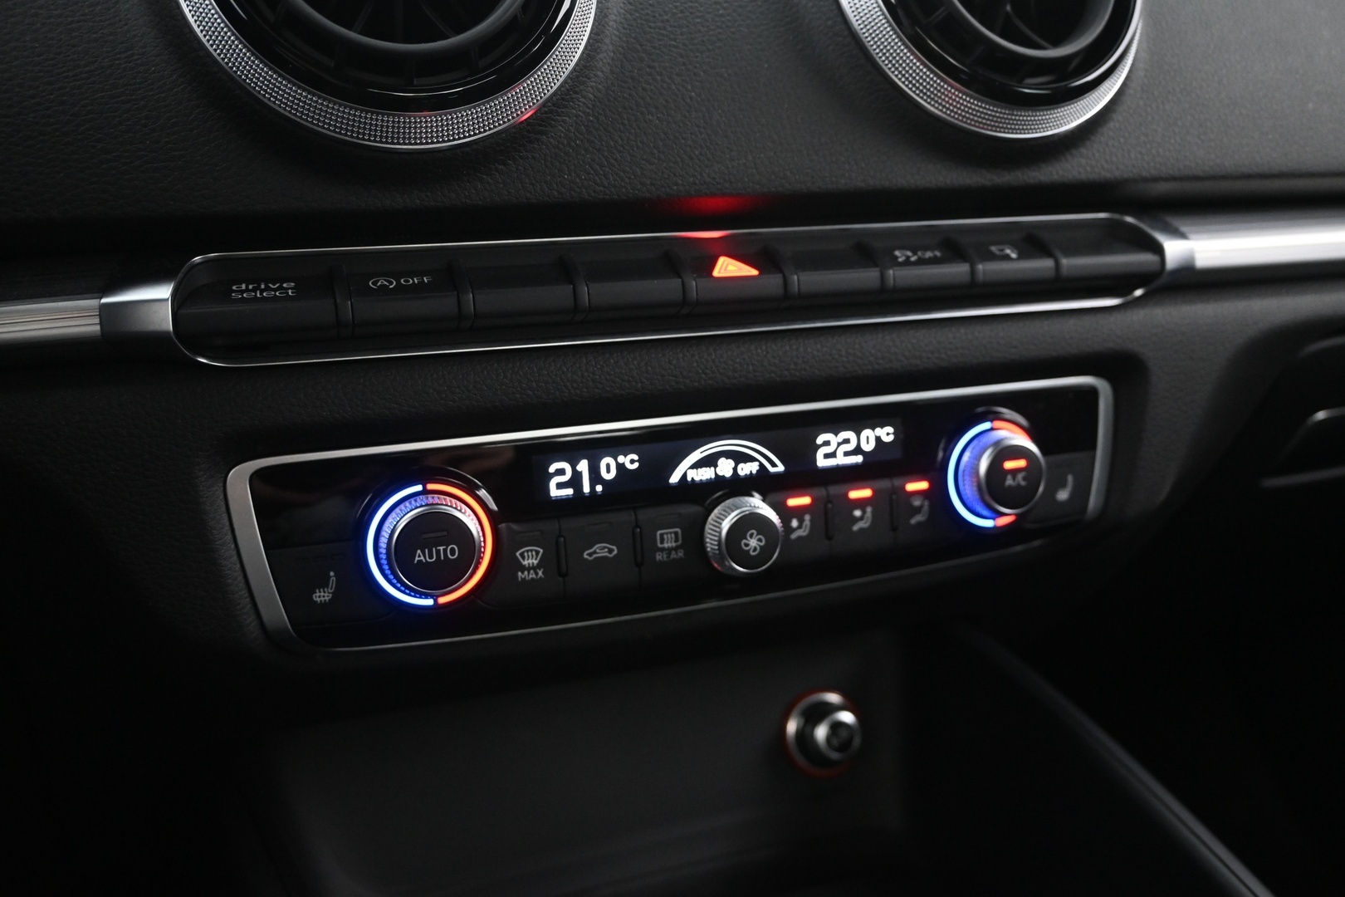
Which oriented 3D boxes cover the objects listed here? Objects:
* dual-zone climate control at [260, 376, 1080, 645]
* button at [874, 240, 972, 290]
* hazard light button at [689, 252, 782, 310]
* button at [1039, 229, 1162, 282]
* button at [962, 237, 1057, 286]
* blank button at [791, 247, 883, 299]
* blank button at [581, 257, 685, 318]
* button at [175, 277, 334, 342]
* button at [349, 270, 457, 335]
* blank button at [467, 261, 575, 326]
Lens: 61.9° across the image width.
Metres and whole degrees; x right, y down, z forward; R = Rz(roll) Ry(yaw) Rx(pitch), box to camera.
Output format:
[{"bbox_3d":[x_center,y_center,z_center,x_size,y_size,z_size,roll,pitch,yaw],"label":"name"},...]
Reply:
[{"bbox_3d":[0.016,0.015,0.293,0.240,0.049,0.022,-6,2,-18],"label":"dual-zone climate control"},{"bbox_3d":[0.065,-0.046,0.291,0.022,0.013,0.009,-6,1,-18],"label":"button"},{"bbox_3d":[0.015,-0.041,0.275,0.023,0.013,0.009,-6,1,-18],"label":"hazard light button"},{"bbox_3d":[0.118,-0.052,0.308,0.031,0.013,0.009,-6,1,-18],"label":"button"},{"bbox_3d":[0.090,-0.049,0.299,0.022,0.013,0.009,-6,1,-18],"label":"button"},{"bbox_3d":[0.040,-0.043,0.283,0.023,0.013,0.009,-6,1,-18],"label":"blank button"},{"bbox_3d":[-0.010,-0.038,0.267,0.023,0.013,0.009,-6,1,-18],"label":"blank button"},{"bbox_3d":[-0.089,-0.030,0.241,0.032,0.013,0.009,-6,1,-18],"label":"button"},{"bbox_3d":[-0.060,-0.033,0.251,0.023,0.013,0.009,-6,1,-18],"label":"button"},{"bbox_3d":[-0.035,-0.036,0.259,0.023,0.013,0.009,-6,1,-18],"label":"blank button"}]

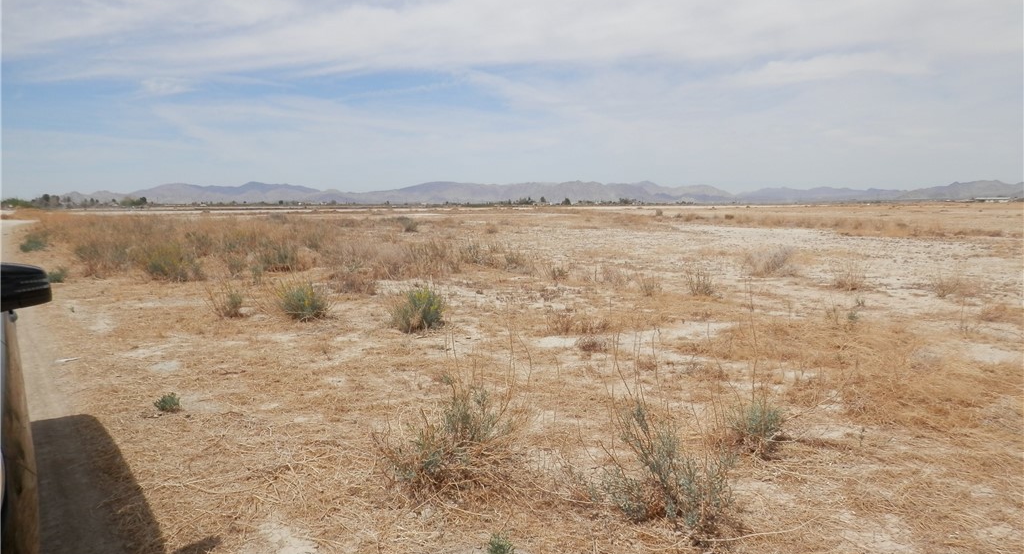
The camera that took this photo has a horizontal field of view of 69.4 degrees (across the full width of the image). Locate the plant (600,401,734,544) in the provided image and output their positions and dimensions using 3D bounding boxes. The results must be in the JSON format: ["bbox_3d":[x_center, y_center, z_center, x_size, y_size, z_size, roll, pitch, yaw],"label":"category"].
[{"bbox_3d":[0.731,0.871,3.470,0.631,0.586,0.568,0,6,0],"label":"plant"}]

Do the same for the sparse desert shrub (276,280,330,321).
[{"bbox_3d":[-2.763,0.292,9.771,0.701,0.521,0.631,0,6,0],"label":"sparse desert shrub"}]

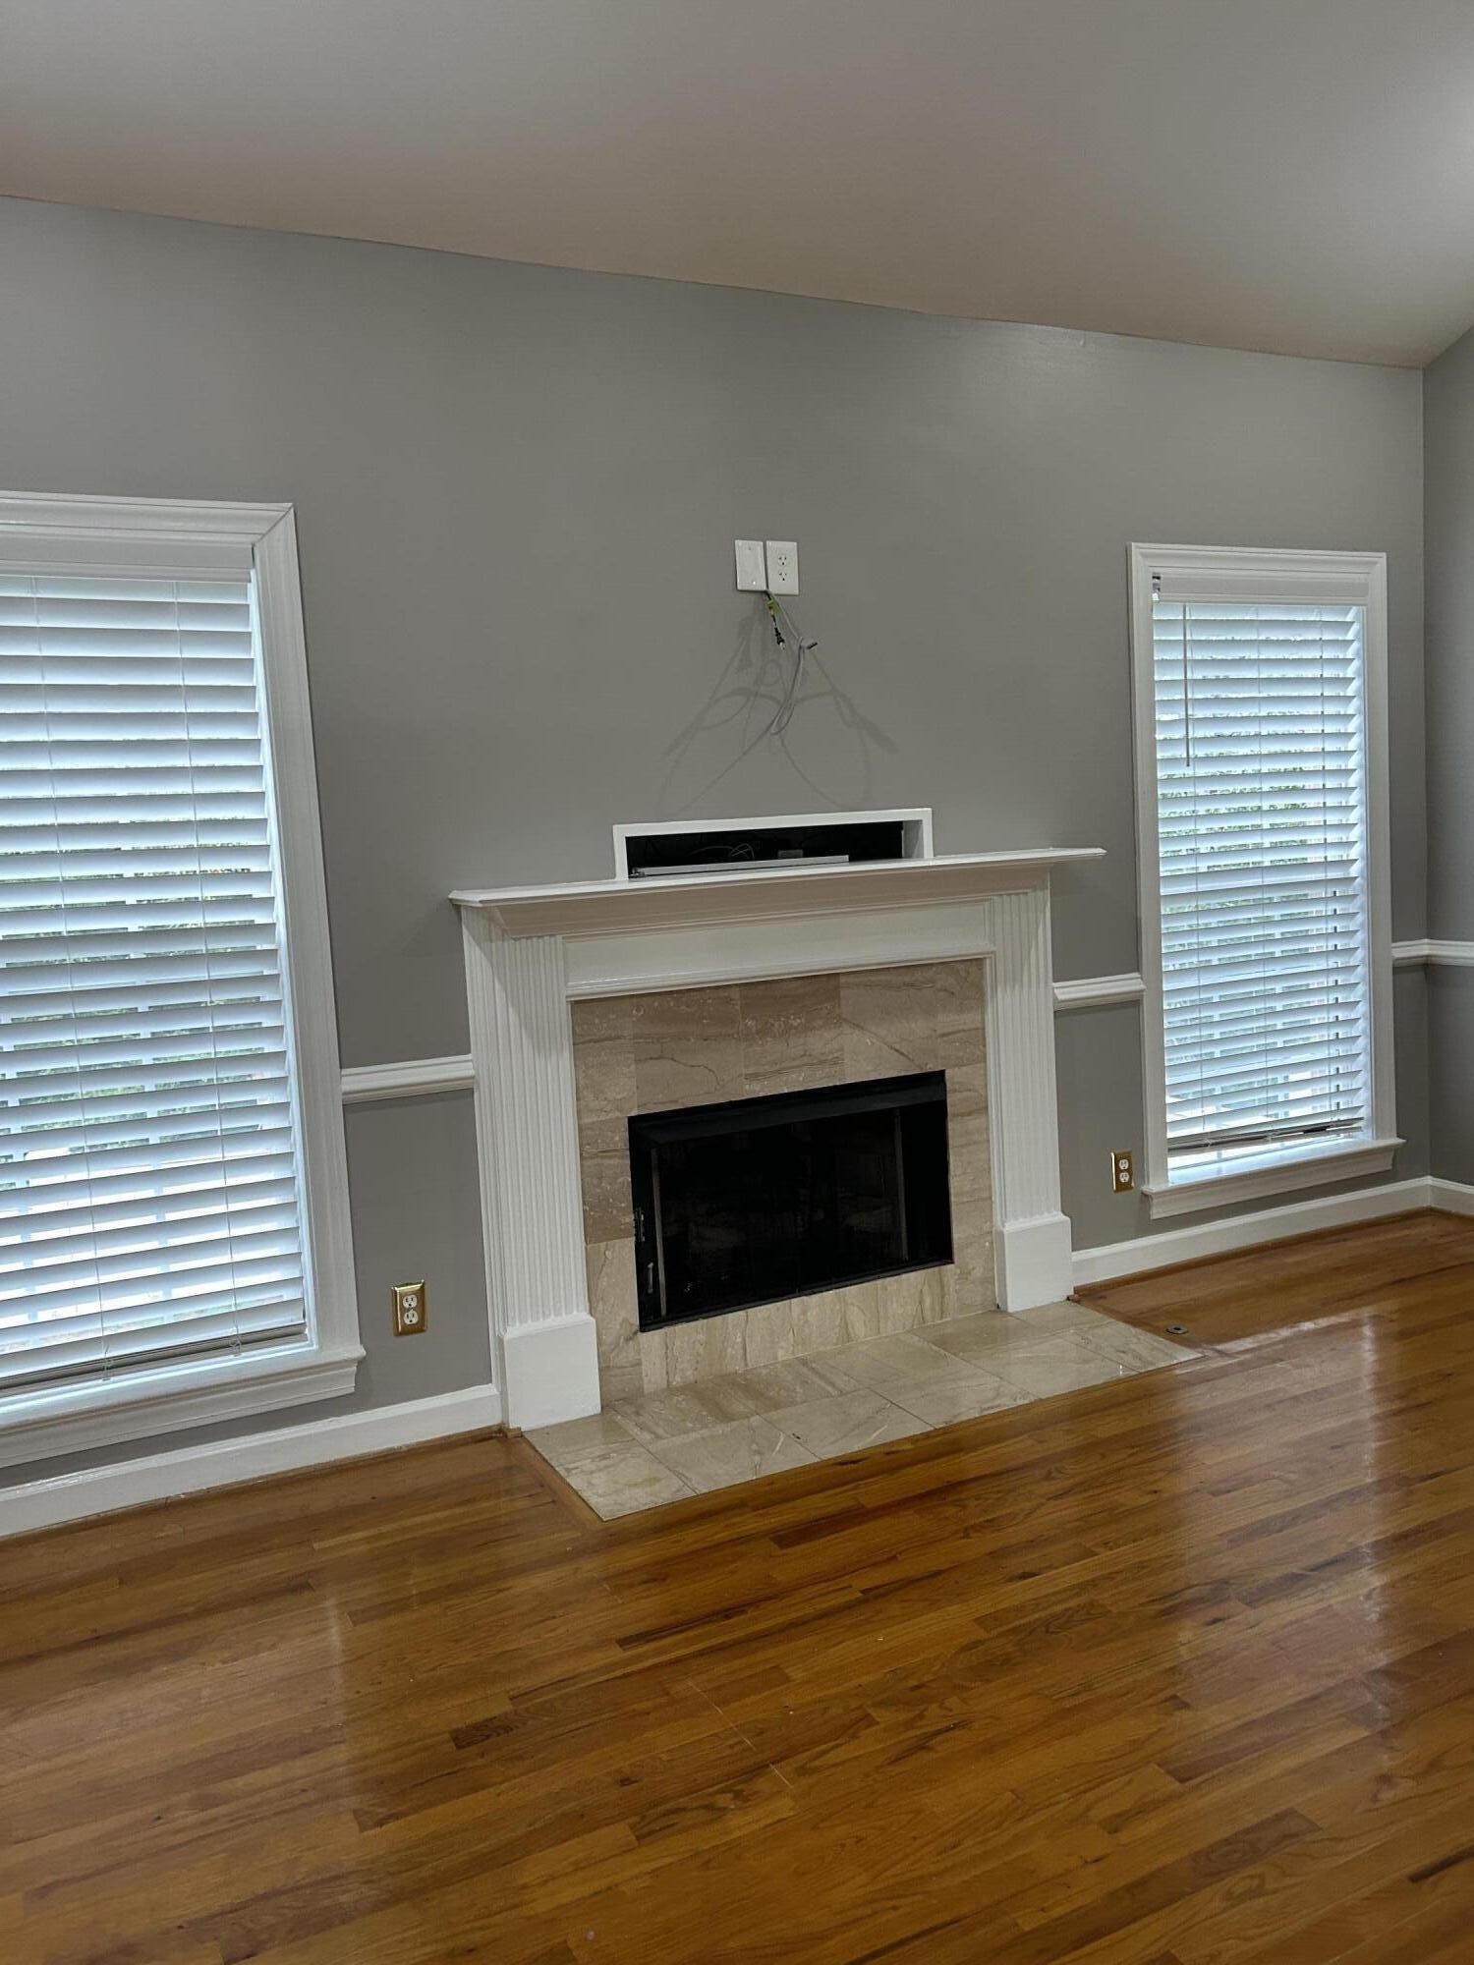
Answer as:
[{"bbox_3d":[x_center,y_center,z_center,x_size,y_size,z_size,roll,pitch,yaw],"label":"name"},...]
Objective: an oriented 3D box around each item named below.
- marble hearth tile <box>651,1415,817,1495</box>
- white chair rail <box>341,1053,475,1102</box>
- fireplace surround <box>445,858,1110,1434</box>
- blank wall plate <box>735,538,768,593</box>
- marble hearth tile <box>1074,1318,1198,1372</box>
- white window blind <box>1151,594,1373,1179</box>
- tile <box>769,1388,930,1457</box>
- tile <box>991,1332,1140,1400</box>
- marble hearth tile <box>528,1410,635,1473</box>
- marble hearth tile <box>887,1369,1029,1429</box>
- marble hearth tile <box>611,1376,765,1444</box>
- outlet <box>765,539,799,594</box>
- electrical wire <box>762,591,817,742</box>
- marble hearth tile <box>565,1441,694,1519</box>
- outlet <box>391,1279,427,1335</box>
[{"bbox_3d":[-0.013,1.059,3.315,0.300,0.012,0.303,-6,7,-26],"label":"marble hearth tile"},{"bbox_3d":[-0.747,0.221,3.380,0.296,0.077,0.026,-6,7,-26],"label":"white chair rail"},{"bbox_3d":[0.201,0.358,3.818,1.765,1.307,0.209,-6,7,-26],"label":"fireplace surround"},{"bbox_3d":[0.039,-1.041,3.689,0.080,0.119,0.010,-6,7,-26],"label":"blank wall plate"},{"bbox_3d":[1.037,0.966,3.889,0.203,0.013,0.309,-6,7,-26],"label":"marble hearth tile"},{"bbox_3d":[1.653,-0.345,4.651,0.880,1.754,0.062,-6,7,-26],"label":"white window blind"},{"bbox_3d":[0.256,1.030,3.448,0.300,0.012,0.303,-6,7,-26],"label":"tile"},{"bbox_3d":[0.794,0.972,3.714,0.300,0.012,0.303,-6,7,-26],"label":"tile"},{"bbox_3d":[-0.369,1.085,3.511,0.222,0.013,0.251,-6,7,-26],"label":"marble hearth tile"},{"bbox_3d":[0.525,1.001,3.581,0.300,0.012,0.303,-6,7,-26],"label":"marble hearth tile"},{"bbox_3d":[-0.136,1.060,3.633,0.299,0.013,0.266,-6,7,-26],"label":"marble hearth tile"},{"bbox_3d":[0.121,-1.063,3.784,0.087,0.131,0.008,-6,7,-26],"label":"outlet"},{"bbox_3d":[0.135,-0.810,3.759,0.123,0.356,0.099,-6,7,-26],"label":"electrical wire"},{"bbox_3d":[-0.245,1.105,3.261,0.220,0.013,0.307,-6,7,-26],"label":"marble hearth tile"},{"bbox_3d":[-0.756,0.759,3.426,0.073,0.117,0.010,-6,7,-26],"label":"outlet"}]

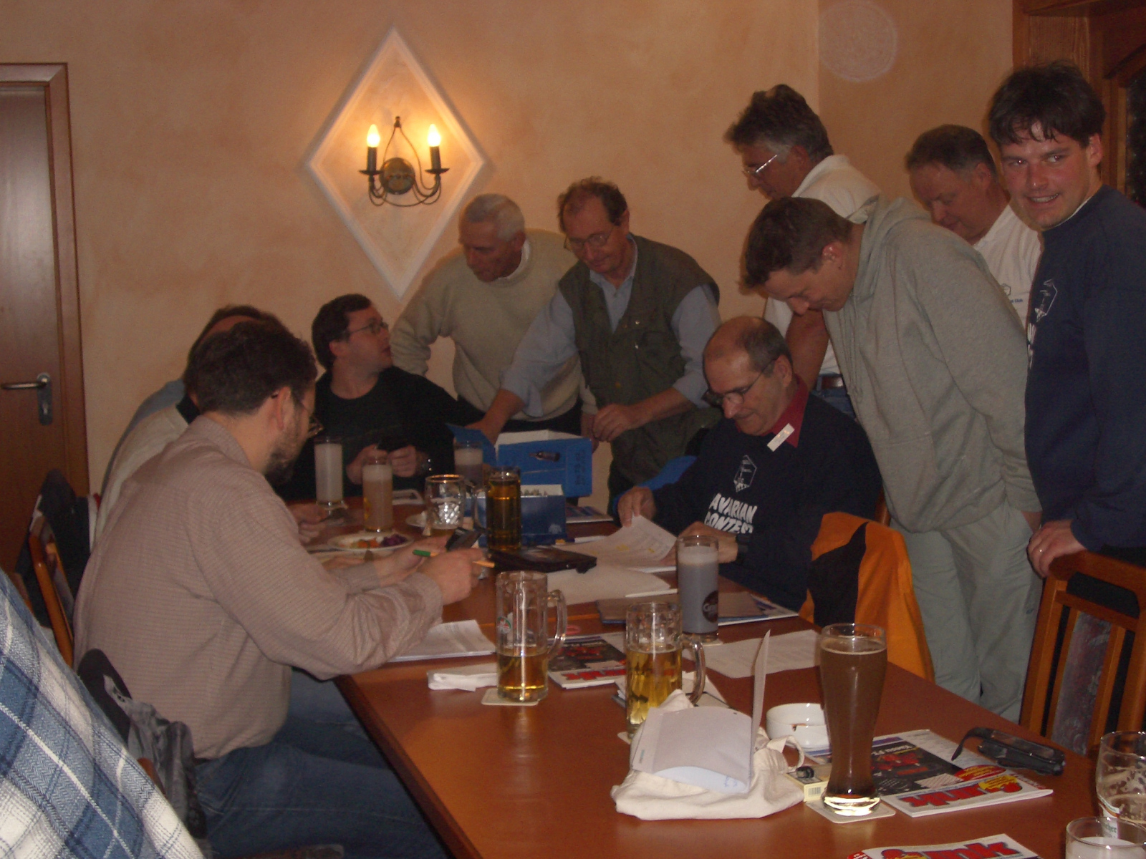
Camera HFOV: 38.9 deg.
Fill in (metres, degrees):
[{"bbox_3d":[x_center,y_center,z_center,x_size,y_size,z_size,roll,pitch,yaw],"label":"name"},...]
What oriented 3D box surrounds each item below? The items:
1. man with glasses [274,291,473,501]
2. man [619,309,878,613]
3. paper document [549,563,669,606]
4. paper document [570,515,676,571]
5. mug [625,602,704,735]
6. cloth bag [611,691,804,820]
[{"bbox_3d":[-0.556,0.271,4.833,0.620,1.343,0.750,-2,7,-9],"label":"man with glasses"},{"bbox_3d":[0.351,0.407,3.632,0.700,1.324,0.660,-4,7,-25],"label":"man"},{"bbox_3d":[0.055,0.330,3.502,0.295,0.018,0.250,-4,7,-22],"label":"paper document"},{"bbox_3d":[0.104,0.260,3.857,0.210,0.070,0.297,-3,7,-18],"label":"paper document"},{"bbox_3d":[0.144,0.364,2.438,0.128,0.193,0.086,1,7,18],"label":"mug"},{"bbox_3d":[0.184,0.440,2.222,0.265,0.090,0.290,-1,7,3],"label":"cloth bag"}]

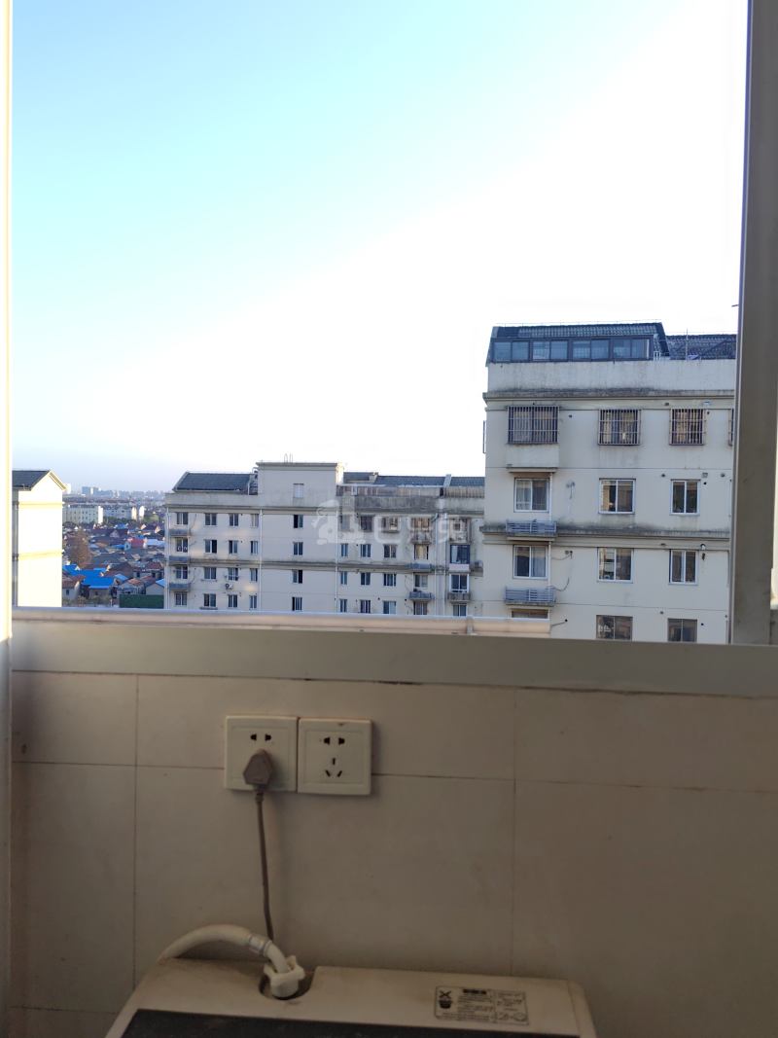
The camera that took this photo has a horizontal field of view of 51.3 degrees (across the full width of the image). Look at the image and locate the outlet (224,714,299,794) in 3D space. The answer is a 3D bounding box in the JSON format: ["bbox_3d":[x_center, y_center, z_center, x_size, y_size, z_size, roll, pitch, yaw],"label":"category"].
[{"bbox_3d":[-0.150,0.276,0.955,0.086,0.086,0.012,1,0,5],"label":"outlet"}]

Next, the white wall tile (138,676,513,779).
[{"bbox_3d":[-0.080,0.245,0.959,0.450,0.109,0.010,1,0,5],"label":"white wall tile"}]

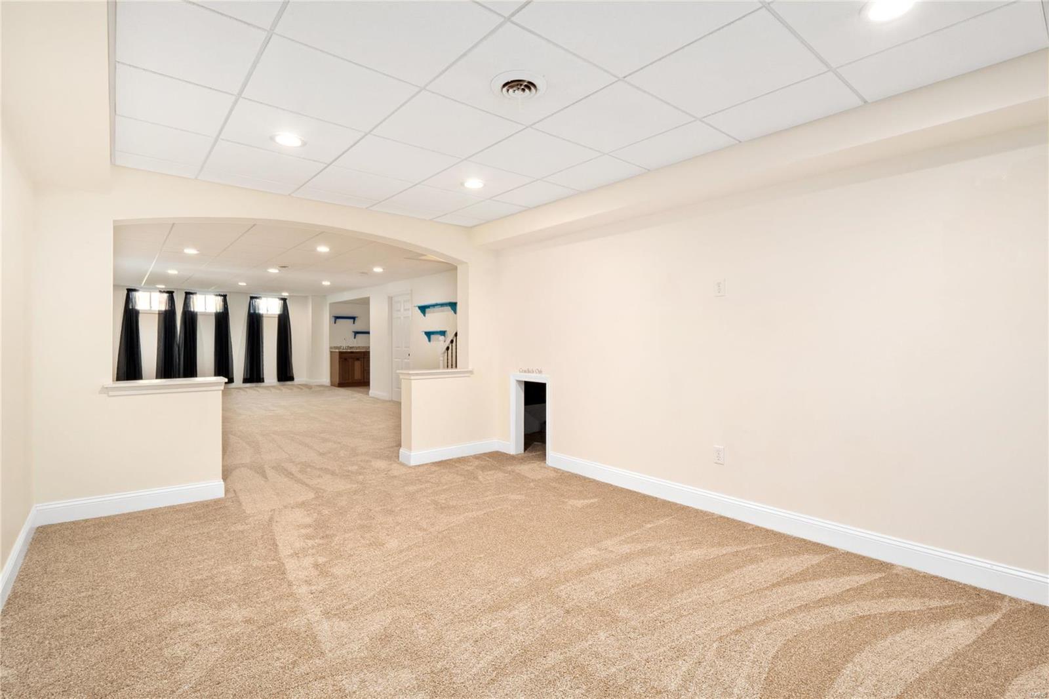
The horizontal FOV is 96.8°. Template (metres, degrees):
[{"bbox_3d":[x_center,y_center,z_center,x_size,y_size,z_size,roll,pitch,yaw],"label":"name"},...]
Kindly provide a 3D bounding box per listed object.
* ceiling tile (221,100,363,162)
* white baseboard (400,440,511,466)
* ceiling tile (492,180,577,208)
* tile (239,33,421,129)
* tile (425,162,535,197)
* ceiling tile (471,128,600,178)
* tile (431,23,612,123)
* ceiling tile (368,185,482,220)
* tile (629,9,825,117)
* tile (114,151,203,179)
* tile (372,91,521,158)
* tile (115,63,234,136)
[{"bbox_3d":[-1.282,-1.192,2.585,0.606,0.020,0.604,-2,3,-40],"label":"ceiling tile"},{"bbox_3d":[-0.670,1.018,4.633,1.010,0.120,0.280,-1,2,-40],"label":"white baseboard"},{"bbox_3d":[0.064,-1.241,3.724,0.447,0.020,0.604,-2,3,-40],"label":"ceiling tile"},{"bbox_3d":[-0.879,-1.173,2.108,0.600,0.020,0.600,-1,2,-40],"label":"tile"},{"bbox_3d":[-0.344,-1.226,3.379,0.606,0.020,0.604,-2,3,-40],"label":"tile"},{"bbox_3d":[0.055,-1.194,2.893,0.600,0.020,0.600,-1,2,-40],"label":"ceiling tile"},{"bbox_3d":[-0.018,-1.175,2.045,0.606,0.020,0.604,-2,3,-40],"label":"tile"},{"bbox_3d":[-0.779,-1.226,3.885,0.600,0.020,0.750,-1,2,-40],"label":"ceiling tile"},{"bbox_3d":[0.840,-1.165,1.960,0.600,0.020,0.600,-1,2,-40],"label":"tile"},{"bbox_3d":[-2.381,-1.205,3.037,0.426,0.020,0.300,-1,2,-40],"label":"tile"},{"bbox_3d":[-0.412,-1.184,2.501,0.600,0.020,0.600,-1,2,-40],"label":"tile"},{"bbox_3d":[-1.685,-1.177,2.244,0.434,0.020,0.604,-2,3,-40],"label":"tile"}]

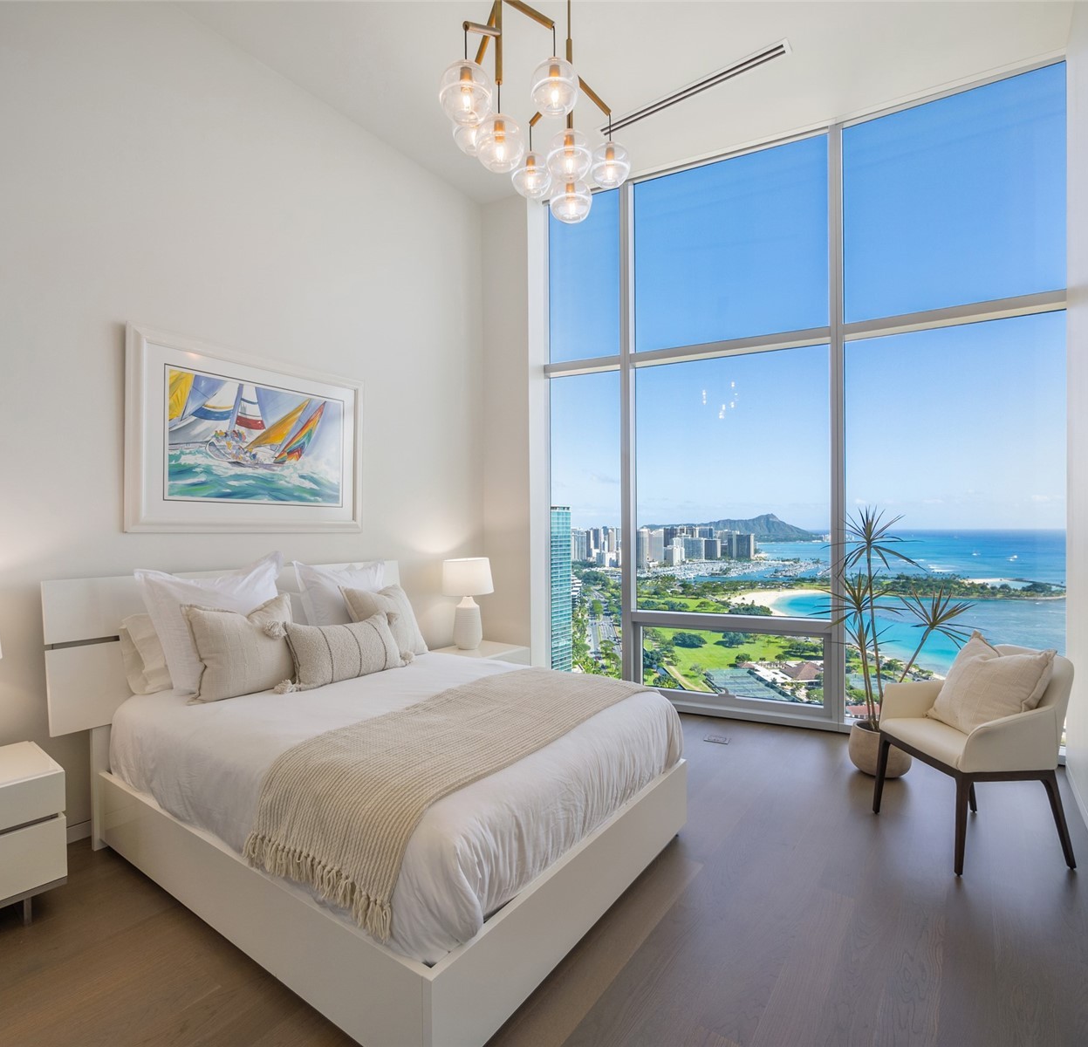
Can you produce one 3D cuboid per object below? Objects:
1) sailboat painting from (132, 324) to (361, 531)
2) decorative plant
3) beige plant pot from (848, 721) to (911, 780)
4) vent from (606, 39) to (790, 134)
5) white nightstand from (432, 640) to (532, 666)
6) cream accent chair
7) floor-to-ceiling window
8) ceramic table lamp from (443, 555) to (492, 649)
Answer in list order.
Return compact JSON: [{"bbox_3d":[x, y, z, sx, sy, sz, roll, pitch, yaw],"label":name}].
[{"bbox_3d":[-1.647,-0.452,3.308,0.045,1.017,1.359,-1,-1,35],"label":"sailboat painting"},{"bbox_3d":[2.049,0.564,3.251,0.696,1.306,0.639,-1,-1,35],"label":"decorative plant"},{"bbox_3d":[1.958,1.313,3.273,0.315,0.278,0.315,-1,-1,35],"label":"beige plant pot"},{"bbox_3d":[0.903,-2.797,3.650,1.264,0.040,0.114,-1,-1,35],"label":"vent"},{"bbox_3d":[-0.508,1.228,4.403,0.490,0.477,0.696,-1,-1,35],"label":"white nightstand"},{"bbox_3d":[1.952,1.014,2.591,0.568,0.861,0.568,0,-1,-3],"label":"cream accent chair"},{"bbox_3d":[1.597,-0.655,4.133,3.429,4.203,0.160,0,-1,25],"label":"floor-to-ceiling window"},{"bbox_3d":[-0.598,0.640,4.480,0.395,0.699,0.395,0,-1,0],"label":"ceramic table lamp"}]

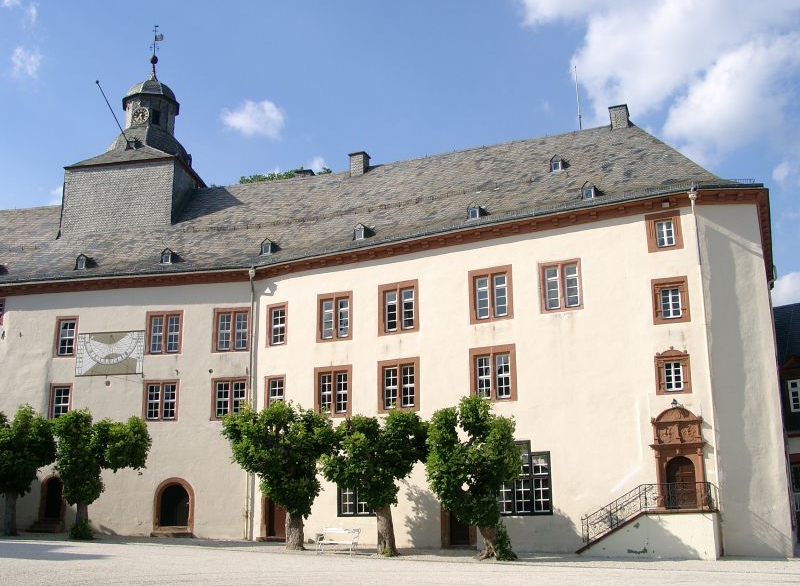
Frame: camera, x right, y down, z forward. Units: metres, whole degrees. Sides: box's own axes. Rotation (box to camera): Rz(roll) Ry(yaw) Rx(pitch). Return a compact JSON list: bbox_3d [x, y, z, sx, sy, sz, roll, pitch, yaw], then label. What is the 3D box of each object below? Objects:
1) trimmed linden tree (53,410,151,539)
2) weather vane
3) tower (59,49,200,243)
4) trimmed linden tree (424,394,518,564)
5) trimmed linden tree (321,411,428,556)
[{"bbox_3d":[-14.483,8.769,38.033,4.400,6.120,4.000,-3,-12,13],"label":"trimmed linden tree"},{"bbox_3d":[-15.127,-15.016,48.888,0.850,3.650,0.550,-1,-15,0],"label":"weather vane"},{"bbox_3d":[-16.048,-9.400,50.913,7.300,13.342,7.100,-3,-12,10],"label":"tower"},{"bbox_3d":[2.439,5.998,25.843,3.108,5.259,2.953,-1,-15,0],"label":"trimmed linden tree"},{"bbox_3d":[-0.877,6.525,27.109,3.749,4.854,3.374,-9,-17,27],"label":"trimmed linden tree"}]

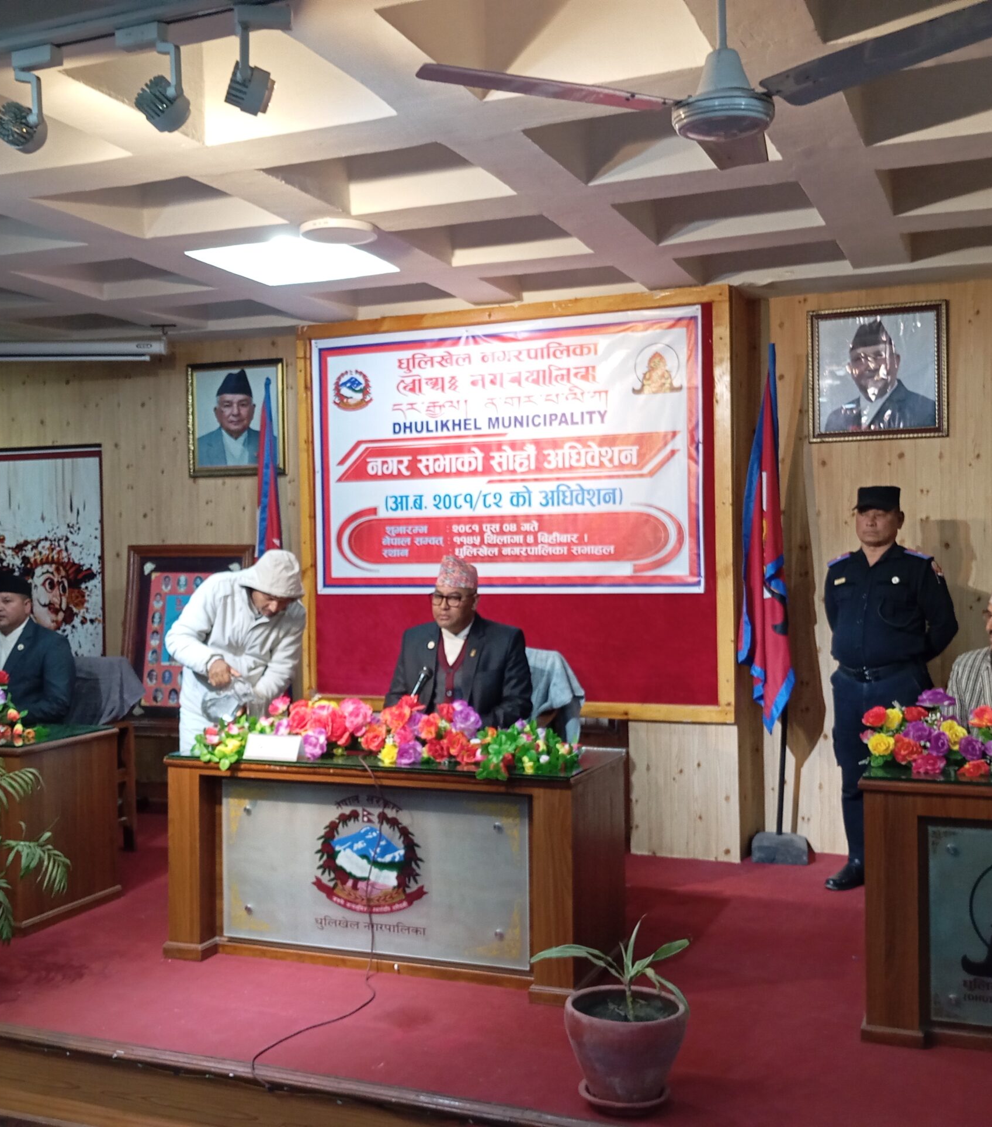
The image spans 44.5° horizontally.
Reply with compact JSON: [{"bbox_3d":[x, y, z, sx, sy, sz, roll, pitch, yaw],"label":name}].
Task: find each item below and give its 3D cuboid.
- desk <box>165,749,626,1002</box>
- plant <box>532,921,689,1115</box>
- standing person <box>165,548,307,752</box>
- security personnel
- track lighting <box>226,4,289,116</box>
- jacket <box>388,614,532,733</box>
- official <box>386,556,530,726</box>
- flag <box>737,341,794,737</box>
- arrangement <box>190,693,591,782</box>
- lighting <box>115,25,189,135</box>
[{"bbox_3d":[-0.369,1.062,4.411,1.568,0.735,0.617,-1,0,22],"label":"desk"},{"bbox_3d":[0.297,1.177,3.195,0.412,0.480,0.363,-1,0,6],"label":"plant"},{"bbox_3d":[-1.164,0.692,5.234,0.580,1.480,0.580,-1,0,-35],"label":"standing person"},{"bbox_3d":[1.722,0.528,5.321,0.549,1.735,0.372,-1,0,30],"label":"security personnel"},{"bbox_3d":[-0.546,-1.130,2.714,0.140,0.230,0.120,-1,0,-19],"label":"track lighting"},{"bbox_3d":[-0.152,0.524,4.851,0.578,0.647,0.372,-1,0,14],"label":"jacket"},{"bbox_3d":[-0.174,0.692,4.739,0.600,1.450,0.720,-1,0,20],"label":"official"},{"bbox_3d":[1.271,-0.133,5.650,0.250,1.780,0.200,-1,0,20],"label":"flag"},{"bbox_3d":[-0.414,0.590,4.241,1.460,0.210,0.260,-1,0,20],"label":"arrangement"},{"bbox_3d":[-0.766,-1.075,2.705,0.140,0.230,0.140,-1,0,37],"label":"lighting"}]

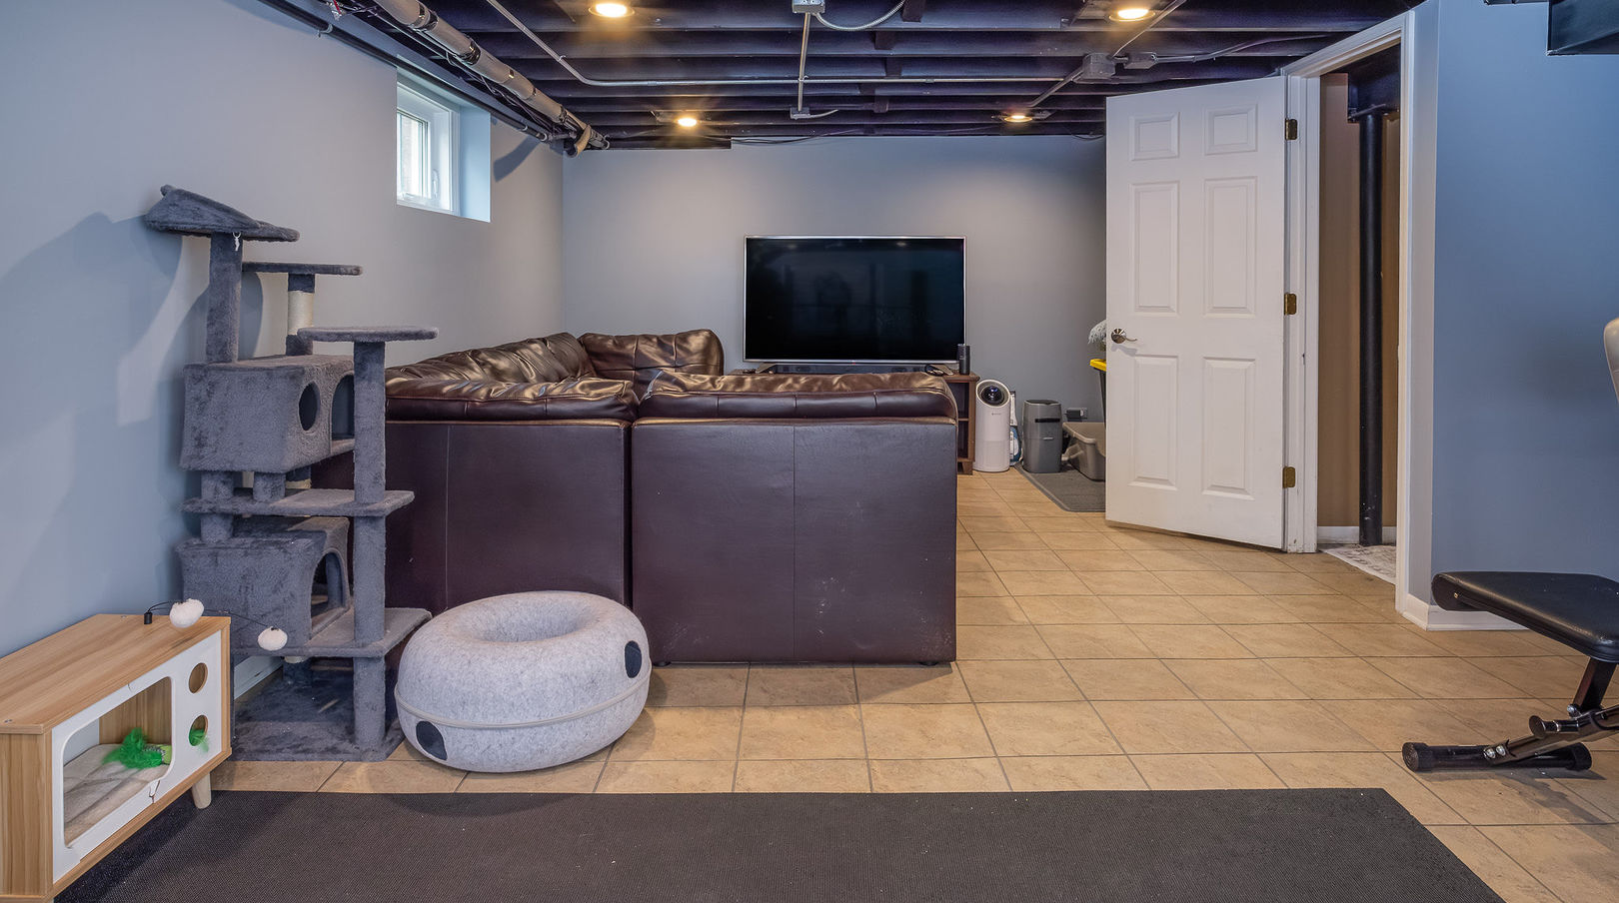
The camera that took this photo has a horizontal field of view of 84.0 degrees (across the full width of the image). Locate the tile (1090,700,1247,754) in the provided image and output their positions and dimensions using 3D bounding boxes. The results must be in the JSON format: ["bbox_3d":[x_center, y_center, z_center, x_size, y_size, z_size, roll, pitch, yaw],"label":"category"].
[{"bbox_3d":[0.917,0.710,2.307,0.305,0.010,0.292,0,9,-1],"label":"tile"}]

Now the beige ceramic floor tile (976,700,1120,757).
[{"bbox_3d":[0.596,0.702,2.267,0.302,0.010,0.288,0,10,-1],"label":"beige ceramic floor tile"}]

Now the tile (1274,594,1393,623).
[{"bbox_3d":[1.800,0.549,3.121,0.302,0.010,0.288,0,10,-1],"label":"tile"}]

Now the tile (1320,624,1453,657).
[{"bbox_3d":[1.881,0.624,2.964,0.311,0.010,0.298,0,9,-1],"label":"tile"}]

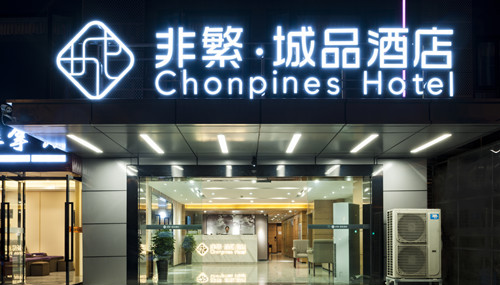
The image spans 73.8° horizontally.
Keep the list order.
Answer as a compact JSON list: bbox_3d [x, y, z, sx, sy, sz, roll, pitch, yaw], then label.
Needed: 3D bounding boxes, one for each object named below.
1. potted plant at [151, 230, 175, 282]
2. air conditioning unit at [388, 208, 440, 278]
[{"bbox_3d":[-1.970,2.570,7.550,0.540,1.150,0.520,0,-3,0],"label":"potted plant"},{"bbox_3d":[3.260,2.000,6.630,0.920,1.320,0.350,0,-3,0],"label":"air conditioning unit"}]

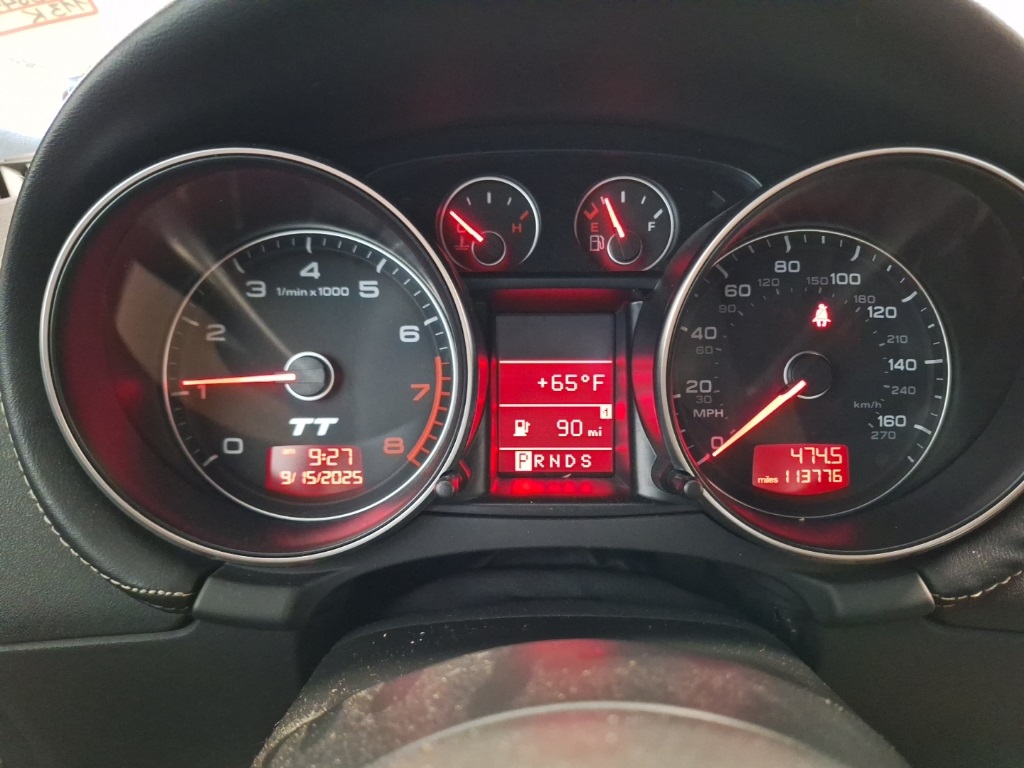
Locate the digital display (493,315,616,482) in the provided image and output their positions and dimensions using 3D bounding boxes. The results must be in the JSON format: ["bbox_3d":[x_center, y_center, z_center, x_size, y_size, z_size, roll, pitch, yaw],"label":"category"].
[{"bbox_3d":[0.016,0.004,0.250,0.043,0.059,0.009,0,0,0],"label":"digital display"}]

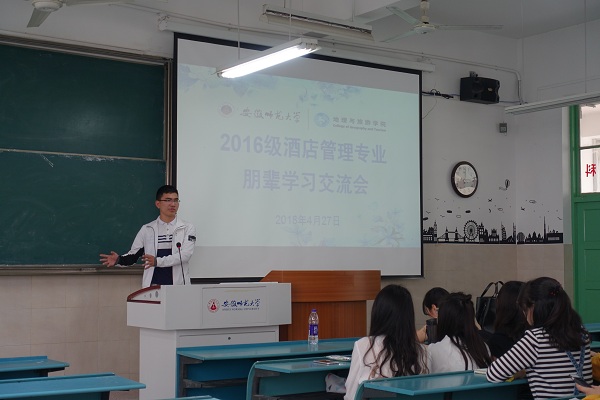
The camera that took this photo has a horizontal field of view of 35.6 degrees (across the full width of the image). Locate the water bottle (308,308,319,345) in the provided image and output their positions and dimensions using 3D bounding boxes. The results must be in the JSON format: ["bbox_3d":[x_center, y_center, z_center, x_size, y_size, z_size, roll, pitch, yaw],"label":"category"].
[{"bbox_3d":[0.088,0.827,6.080,0.064,0.232,0.064,0,-3,0],"label":"water bottle"}]

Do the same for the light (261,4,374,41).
[{"bbox_3d":[0.194,-1.666,8.932,1.240,0.160,0.170,3,-4,-34],"label":"light"}]

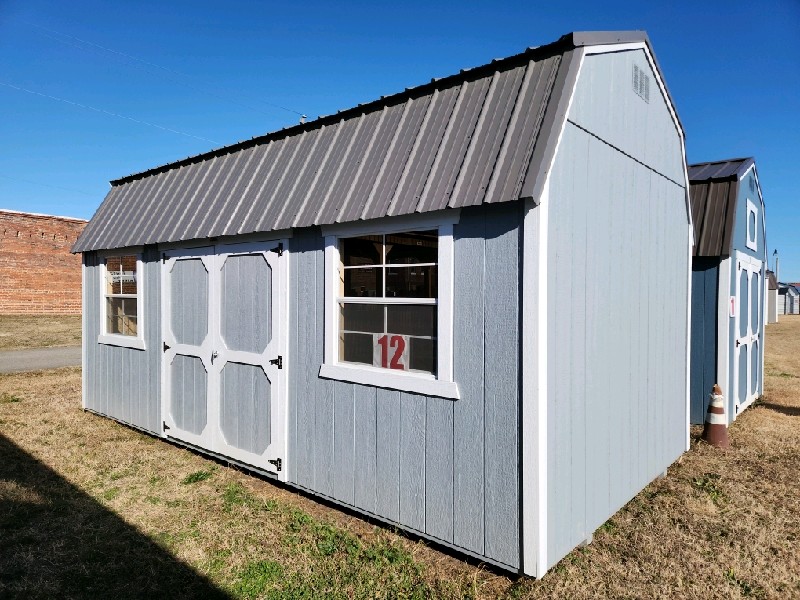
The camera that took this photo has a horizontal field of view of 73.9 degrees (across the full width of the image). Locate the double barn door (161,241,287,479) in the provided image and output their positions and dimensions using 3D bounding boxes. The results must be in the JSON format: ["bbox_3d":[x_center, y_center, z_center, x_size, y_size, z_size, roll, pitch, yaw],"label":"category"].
[{"bbox_3d":[-1.623,0.439,4.661,2.020,1.840,0.080,1,1,40],"label":"double barn door"}]

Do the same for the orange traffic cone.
[{"bbox_3d":[3.197,1.184,5.380,0.300,0.670,0.300,1,1,40],"label":"orange traffic cone"}]

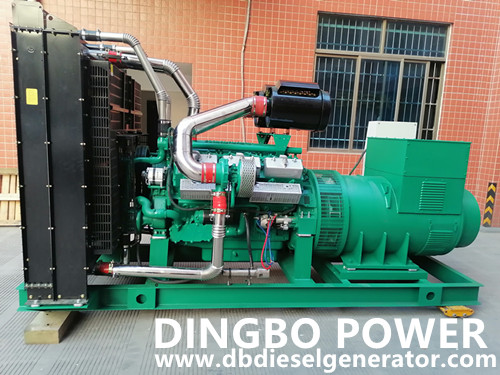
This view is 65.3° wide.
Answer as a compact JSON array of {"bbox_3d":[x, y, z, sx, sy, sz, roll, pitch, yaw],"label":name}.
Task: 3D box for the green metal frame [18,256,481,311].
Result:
[{"bbox_3d":[0.100,0.897,4.151,4.279,0.197,1.245,2,10,-8],"label":"green metal frame"}]

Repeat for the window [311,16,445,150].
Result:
[{"bbox_3d":[2.112,-1.626,6.378,2.206,2.123,0.100,2,10,-7],"label":"window"}]

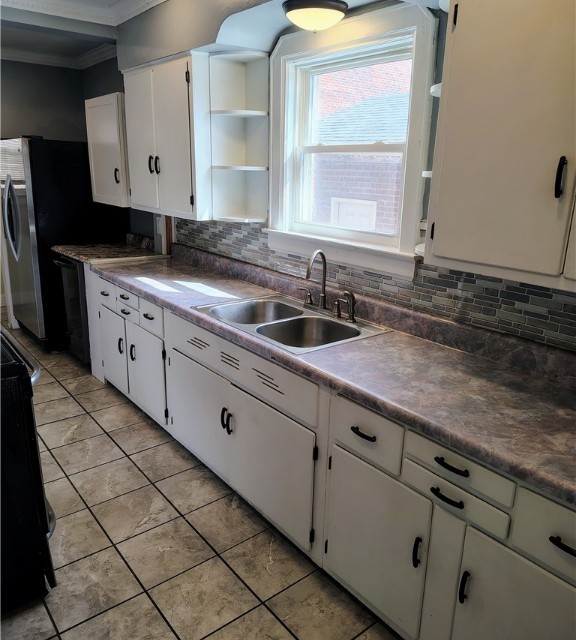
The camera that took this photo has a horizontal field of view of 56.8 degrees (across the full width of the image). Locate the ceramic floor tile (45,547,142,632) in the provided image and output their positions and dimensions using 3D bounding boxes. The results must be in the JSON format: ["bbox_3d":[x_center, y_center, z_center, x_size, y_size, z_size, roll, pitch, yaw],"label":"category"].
[{"bbox_3d":[-0.746,1.001,2.006,0.304,0.010,0.304,-12,21,-37],"label":"ceramic floor tile"}]

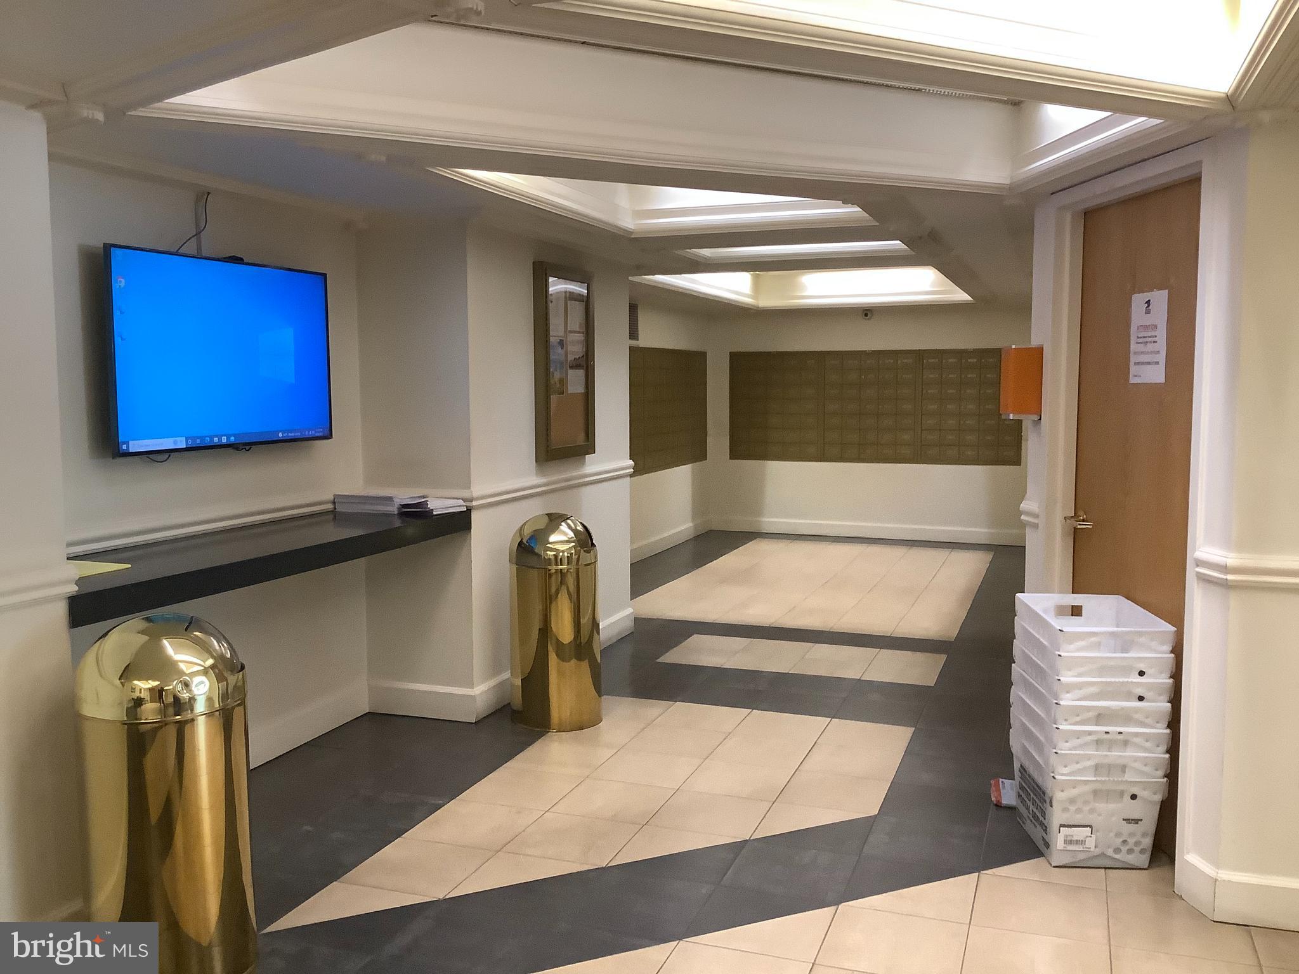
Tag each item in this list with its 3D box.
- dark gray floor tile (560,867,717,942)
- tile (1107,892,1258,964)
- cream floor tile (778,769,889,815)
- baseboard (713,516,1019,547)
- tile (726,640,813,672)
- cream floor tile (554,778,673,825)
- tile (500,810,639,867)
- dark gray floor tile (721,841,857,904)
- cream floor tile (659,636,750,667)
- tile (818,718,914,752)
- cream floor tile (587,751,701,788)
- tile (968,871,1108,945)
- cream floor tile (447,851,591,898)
[{"bbox_3d":[-0.026,1.146,3.199,0.340,0.010,0.342,2,6,20],"label":"dark gray floor tile"},{"bbox_3d":[1.395,1.165,3.067,0.343,0.010,0.342,2,6,20],"label":"tile"},{"bbox_3d":[0.647,1.066,4.054,0.340,0.010,0.342,2,6,20],"label":"cream floor tile"},{"bbox_3d":[1.994,0.418,10.743,3.000,0.125,0.020,2,6,20],"label":"baseboard"},{"bbox_3d":[0.646,0.903,6.210,0.355,0.010,0.675,2,6,20],"label":"tile"},{"bbox_3d":[-0.119,1.079,3.985,0.343,0.010,0.342,2,6,20],"label":"cream floor tile"},{"bbox_3d":[-0.242,1.125,3.715,0.350,0.010,0.350,2,6,20],"label":"tile"},{"bbox_3d":[0.427,1.155,3.496,0.355,0.010,0.354,2,6,20],"label":"dark gray floor tile"},{"bbox_3d":[0.309,0.866,6.180,0.340,0.010,0.683,2,6,20],"label":"cream floor tile"},{"bbox_3d":[0.883,1.010,4.721,0.343,0.010,0.342,2,6,20],"label":"tile"},{"bbox_3d":[-0.002,1.049,4.309,0.343,0.010,0.342,2,6,20],"label":"cream floor tile"},{"bbox_3d":[1.096,1.180,3.259,0.355,0.010,0.354,2,6,20],"label":"tile"},{"bbox_3d":[-0.351,1.135,3.314,0.340,0.010,0.342,2,6,20],"label":"cream floor tile"}]

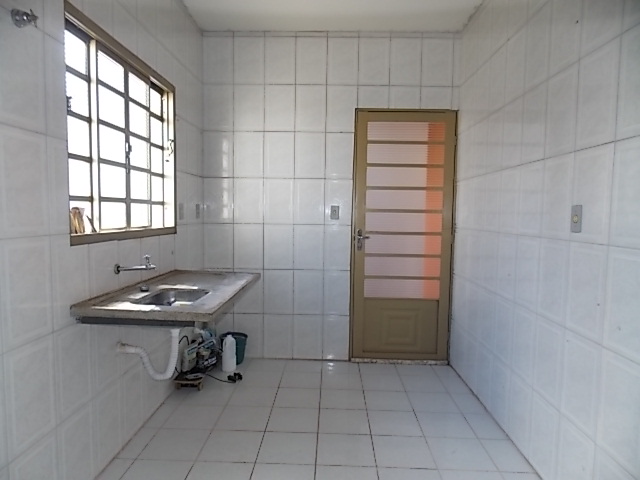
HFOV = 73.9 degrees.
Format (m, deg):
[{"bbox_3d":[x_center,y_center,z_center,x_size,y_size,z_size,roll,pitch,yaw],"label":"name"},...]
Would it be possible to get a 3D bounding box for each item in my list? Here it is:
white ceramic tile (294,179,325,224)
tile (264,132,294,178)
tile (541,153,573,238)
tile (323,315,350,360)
[{"bbox_3d":[-0.090,-0.322,3.578,0.255,0.382,0.010,1,4,2],"label":"white ceramic tile"},{"bbox_3d":[-0.349,-0.727,3.654,0.264,0.394,0.010,1,4,2],"label":"tile"},{"bbox_3d":[1.131,-0.203,2.023,0.010,0.394,0.264,1,4,1],"label":"tile"},{"bbox_3d":[0.133,0.840,3.647,0.224,0.391,0.010,1,4,2],"label":"tile"}]

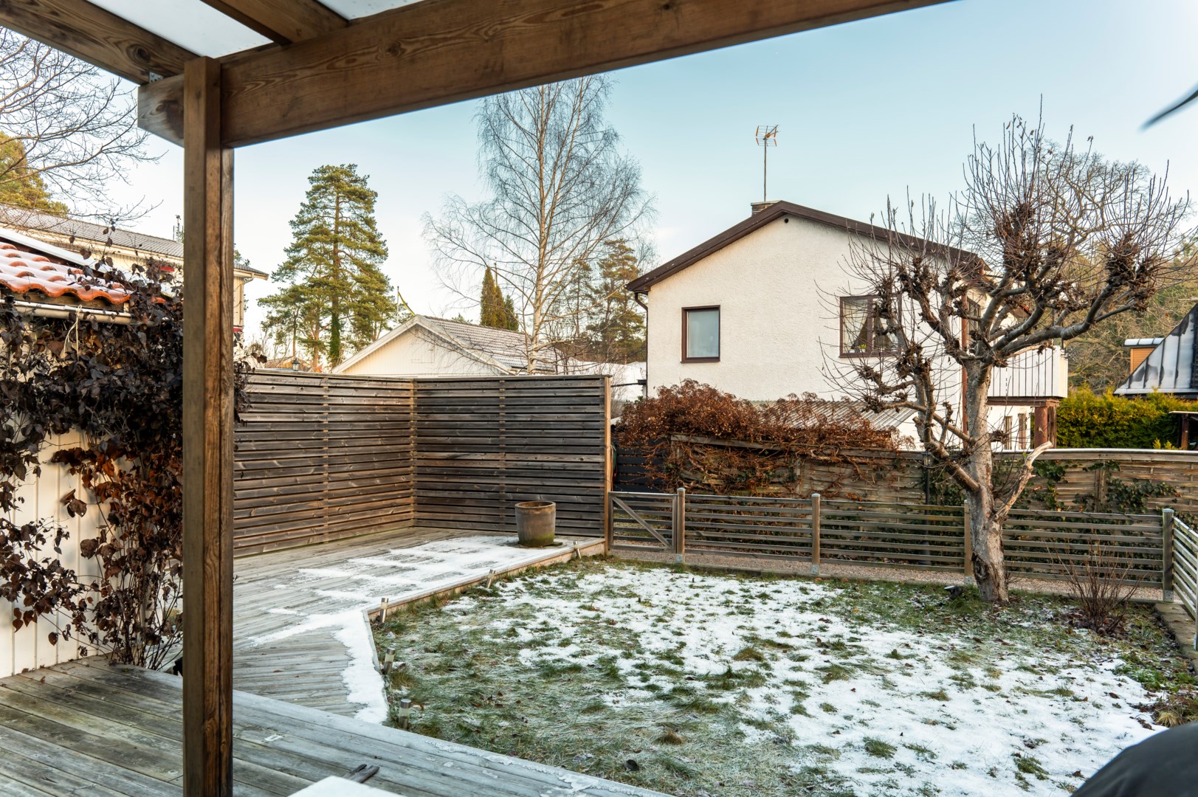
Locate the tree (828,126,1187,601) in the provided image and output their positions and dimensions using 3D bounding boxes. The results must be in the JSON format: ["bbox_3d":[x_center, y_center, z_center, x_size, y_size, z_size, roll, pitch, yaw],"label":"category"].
[{"bbox_3d":[3.640,-0.360,7.350,3.150,4.420,2.800,0,0,20],"label":"tree"}]

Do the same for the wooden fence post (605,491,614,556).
[{"bbox_3d":[0.128,1.481,9.500,0.085,0.730,0.085,0,0,20],"label":"wooden fence post"}]

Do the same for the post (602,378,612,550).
[{"bbox_3d":[0.103,0.784,9.550,0.090,2.140,0.090,0,0,20],"label":"post"}]

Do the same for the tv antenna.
[{"bbox_3d":[4.450,-6.160,20.600,0.520,2.020,0.900,0,0,-9],"label":"tv antenna"}]

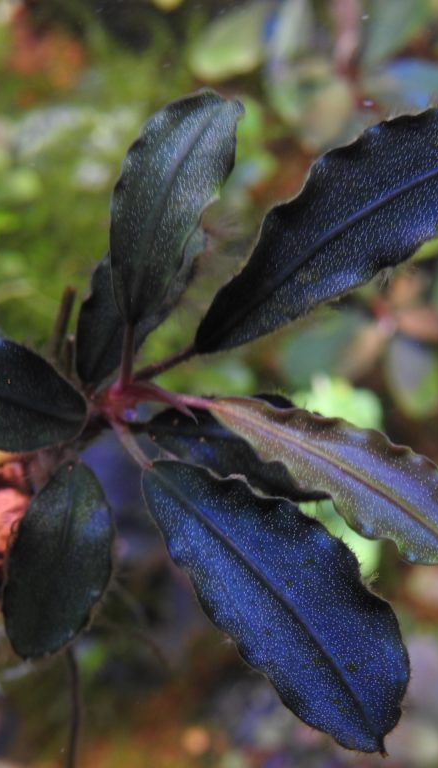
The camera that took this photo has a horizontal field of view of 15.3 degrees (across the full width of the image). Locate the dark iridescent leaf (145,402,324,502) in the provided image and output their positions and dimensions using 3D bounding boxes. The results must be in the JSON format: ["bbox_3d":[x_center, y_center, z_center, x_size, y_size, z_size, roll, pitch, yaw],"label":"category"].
[{"bbox_3d":[0.005,0.008,0.261,0.035,0.005,0.015,15,84,3],"label":"dark iridescent leaf"}]

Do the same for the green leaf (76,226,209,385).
[{"bbox_3d":[-0.015,-0.014,0.263,0.014,0.005,0.031,32,87,-1],"label":"green leaf"}]

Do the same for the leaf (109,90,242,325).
[{"bbox_3d":[-0.010,-0.028,0.250,0.016,0.038,0.007,26,16,-2],"label":"leaf"}]

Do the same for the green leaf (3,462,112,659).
[{"bbox_3d":[-0.025,0.028,0.257,0.017,0.004,0.031,14,79,-3],"label":"green leaf"}]

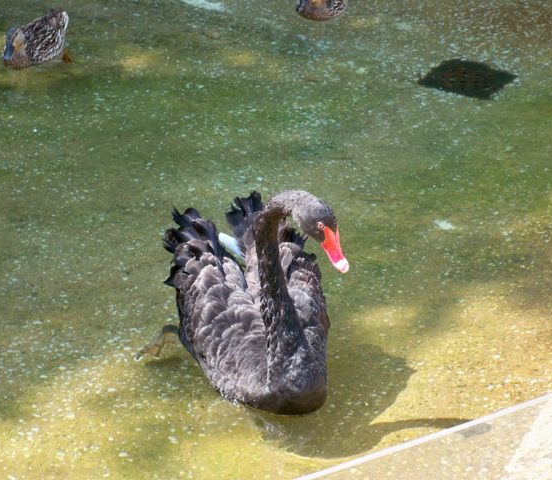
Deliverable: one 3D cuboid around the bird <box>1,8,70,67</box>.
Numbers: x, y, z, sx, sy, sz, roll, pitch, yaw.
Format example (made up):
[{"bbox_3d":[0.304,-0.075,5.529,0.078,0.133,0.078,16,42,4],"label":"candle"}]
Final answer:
[{"bbox_3d":[-0.796,-0.673,6.455,0.160,0.175,0.380,10,28,20],"label":"bird"}]

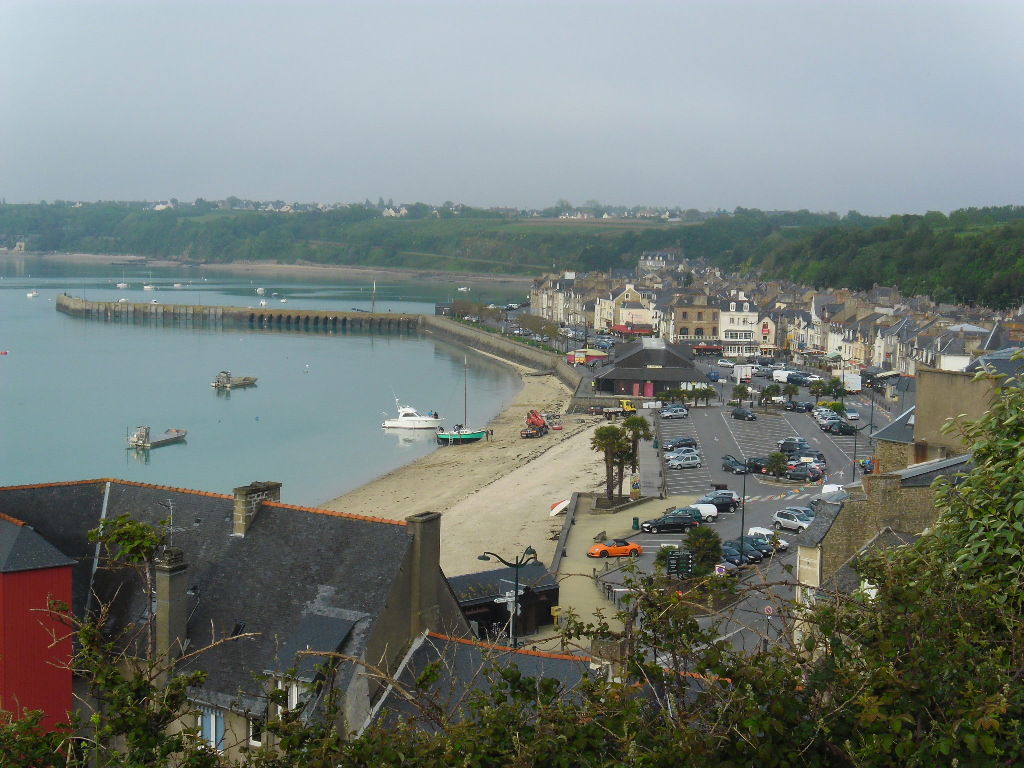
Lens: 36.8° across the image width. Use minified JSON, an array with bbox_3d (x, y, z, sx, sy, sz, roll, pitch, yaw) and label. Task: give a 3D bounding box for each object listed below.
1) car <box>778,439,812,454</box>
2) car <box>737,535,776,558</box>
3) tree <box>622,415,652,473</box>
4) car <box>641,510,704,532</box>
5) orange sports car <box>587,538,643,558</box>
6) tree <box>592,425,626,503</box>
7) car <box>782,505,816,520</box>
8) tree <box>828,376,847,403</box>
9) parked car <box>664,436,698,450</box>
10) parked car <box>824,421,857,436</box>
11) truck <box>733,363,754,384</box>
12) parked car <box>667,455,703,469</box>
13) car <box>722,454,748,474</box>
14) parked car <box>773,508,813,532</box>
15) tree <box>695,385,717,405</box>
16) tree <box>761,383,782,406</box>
[{"bbox_3d":[33.384,7.074,178.740,4.050,1.600,1.740,5,6,33],"label":"car"},{"bbox_3d":[19.570,13.110,124.220,1.700,1.460,3.900,-2,6,-27],"label":"car"},{"bbox_3d":[11.641,6.763,142.229,2.800,7.380,2.800,1,5,0],"label":"tree"},{"bbox_3d":[12.960,11.536,127.208,4.760,1.500,1.810,0,6,-11],"label":"car"},{"bbox_3d":[8.043,12.453,117.432,4.340,1.290,1.800,0,6,-14],"label":"orange sports car"},{"bbox_3d":[8.709,7.236,139.456,2.750,6.820,2.750,1,5,0],"label":"tree"},{"bbox_3d":[24.770,11.429,131.523,1.720,1.480,4.200,-4,7,-43],"label":"car"},{"bbox_3d":[50.570,1.100,238.950,2.800,4.510,2.800,1,5,4],"label":"tree"},{"bbox_3d":[20.320,7.220,185.720,4.150,1.470,1.730,-2,6,-26],"label":"parked car"},{"bbox_3d":[42.332,5.642,196.865,3.850,1.450,1.660,-1,6,-23],"label":"parked car"},{"bbox_3d":[39.975,-1.882,266.598,2.100,3.050,5.700,1,6,-8],"label":"truck"},{"bbox_3d":[18.383,8.253,163.530,3.750,1.400,1.620,-2,6,-32],"label":"parked car"},{"bbox_3d":[24.570,8.870,169.260,1.680,1.460,3.850,-1,6,-23],"label":"car"},{"bbox_3d":[23.867,11.540,129.125,1.760,1.670,4.200,-4,7,-43],"label":"parked car"},{"bbox_3d":[29.810,1.790,235.390,3.200,3.110,3.200,1,5,4],"label":"tree"},{"bbox_3d":[38.810,1.890,231.000,3.200,4.060,3.200,1,5,4],"label":"tree"}]

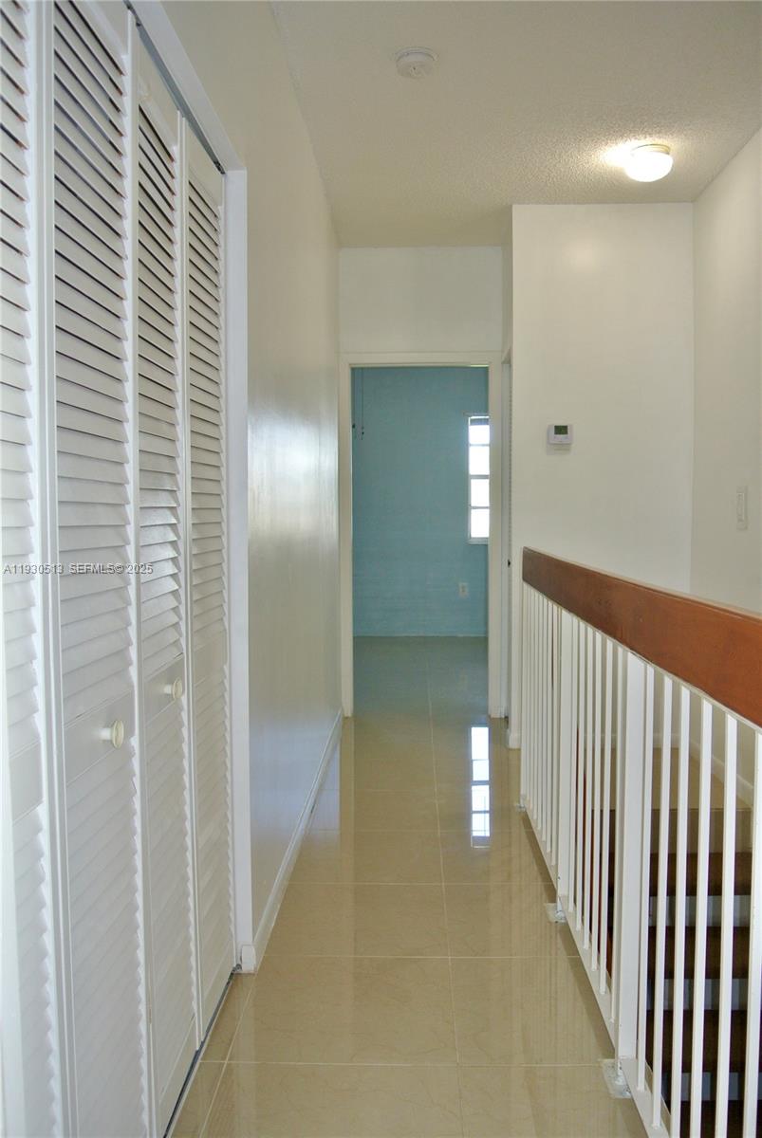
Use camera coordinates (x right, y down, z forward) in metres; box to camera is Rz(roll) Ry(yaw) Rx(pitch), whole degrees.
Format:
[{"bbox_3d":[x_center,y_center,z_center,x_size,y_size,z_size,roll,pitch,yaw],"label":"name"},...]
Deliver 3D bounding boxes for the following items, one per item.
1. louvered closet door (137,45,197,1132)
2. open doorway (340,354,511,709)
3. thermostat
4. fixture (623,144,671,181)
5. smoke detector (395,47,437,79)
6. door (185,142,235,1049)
[{"bbox_3d":[-0.426,0.056,1.680,0.032,2.000,0.348,0,3,1],"label":"louvered closet door"},{"bbox_3d":[0.242,-0.183,5.179,0.940,2.110,0.140,0,3,2],"label":"open doorway"},{"bbox_3d":[0.883,-0.668,4.368,0.121,0.101,0.032,0,3,2],"label":"thermostat"},{"bbox_3d":[1.118,-1.699,3.704,0.205,0.122,0.205,0,3,2],"label":"fixture"},{"bbox_3d":[0.117,-1.682,2.941,0.140,0.043,0.140,0,3,2],"label":"smoke detector"},{"bbox_3d":[-0.411,0.035,2.046,0.032,2.000,0.348,0,3,4],"label":"door"}]

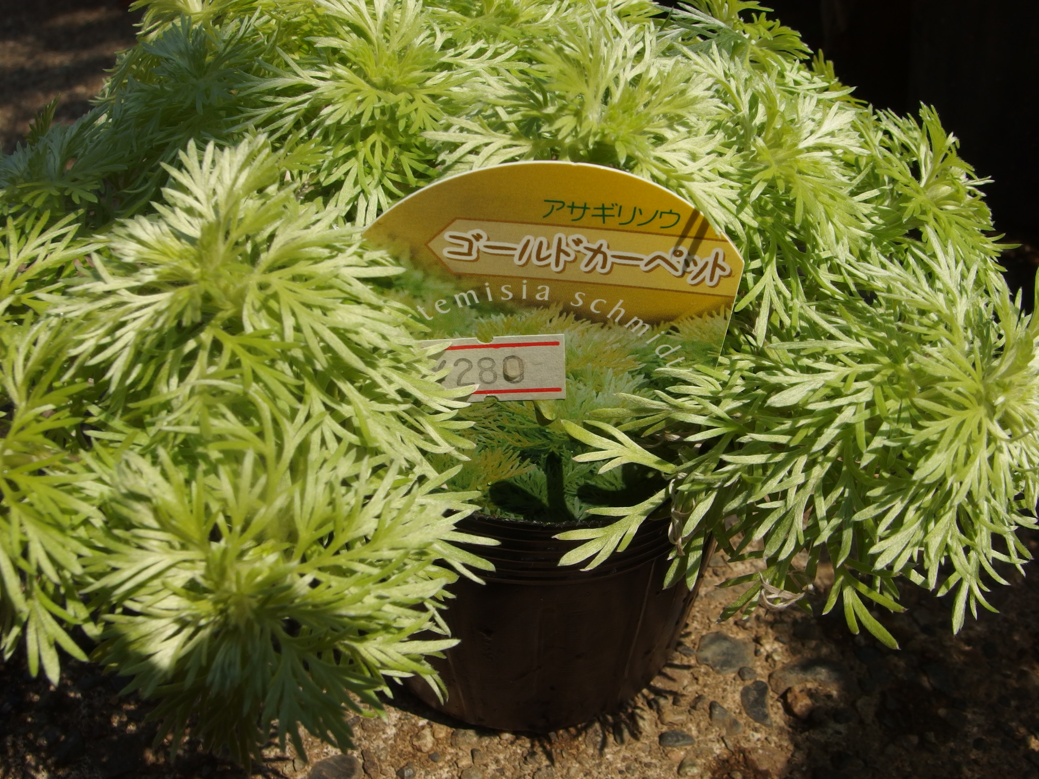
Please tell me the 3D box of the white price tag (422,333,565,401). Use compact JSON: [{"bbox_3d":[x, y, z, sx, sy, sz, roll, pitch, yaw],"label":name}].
[{"bbox_3d":[-0.004,-0.003,0.151,0.022,0.012,0.001,-2,41,1],"label":"white price tag"}]

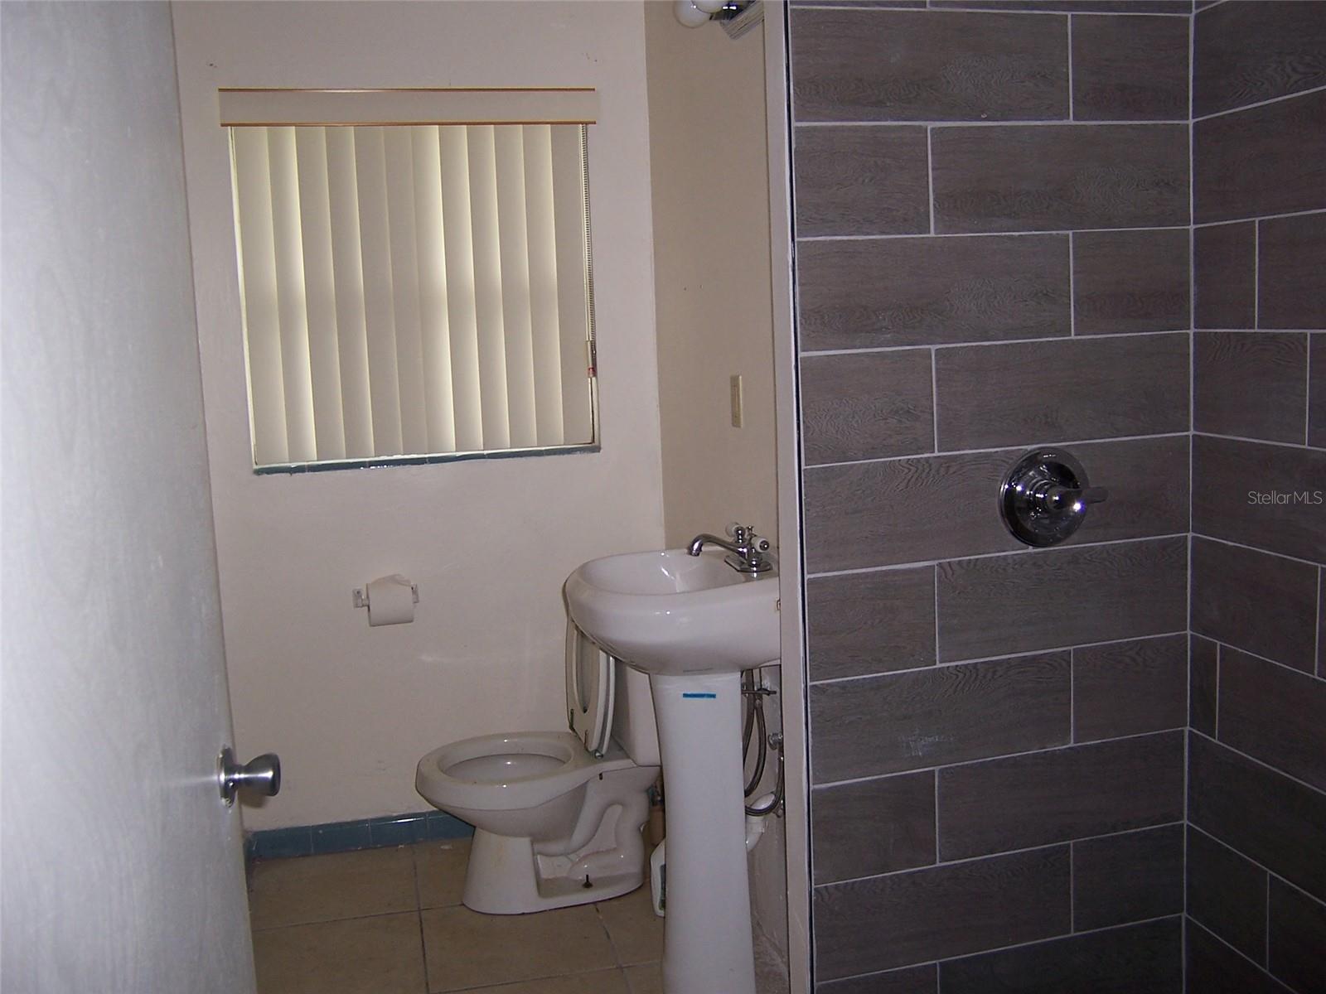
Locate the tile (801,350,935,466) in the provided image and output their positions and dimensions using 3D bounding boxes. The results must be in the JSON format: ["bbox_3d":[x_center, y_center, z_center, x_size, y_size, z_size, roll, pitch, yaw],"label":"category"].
[{"bbox_3d":[0.340,-0.153,2.095,0.230,0.178,0.010,-5,8,-14],"label":"tile"}]

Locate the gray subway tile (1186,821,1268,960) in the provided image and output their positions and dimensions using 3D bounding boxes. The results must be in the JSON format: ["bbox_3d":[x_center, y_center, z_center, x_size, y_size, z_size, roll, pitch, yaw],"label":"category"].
[{"bbox_3d":[1.008,0.710,2.258,0.010,0.178,0.224,-4,8,-14],"label":"gray subway tile"}]

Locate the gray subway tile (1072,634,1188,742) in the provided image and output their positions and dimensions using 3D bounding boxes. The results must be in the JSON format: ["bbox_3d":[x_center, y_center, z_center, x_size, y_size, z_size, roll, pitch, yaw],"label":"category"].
[{"bbox_3d":[0.862,0.353,2.335,0.244,0.179,0.010,-4,7,-16],"label":"gray subway tile"}]

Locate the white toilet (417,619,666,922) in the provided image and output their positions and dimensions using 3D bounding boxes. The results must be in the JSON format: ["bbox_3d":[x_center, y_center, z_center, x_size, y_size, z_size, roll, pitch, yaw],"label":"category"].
[{"bbox_3d":[-0.241,0.598,3.065,0.705,0.750,0.440,-4,7,-12],"label":"white toilet"}]

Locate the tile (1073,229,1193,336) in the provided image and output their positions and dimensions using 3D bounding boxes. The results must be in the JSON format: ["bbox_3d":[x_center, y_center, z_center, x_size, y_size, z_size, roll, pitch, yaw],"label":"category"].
[{"bbox_3d":[0.831,-0.381,2.244,0.244,0.179,0.010,-4,7,-16],"label":"tile"}]

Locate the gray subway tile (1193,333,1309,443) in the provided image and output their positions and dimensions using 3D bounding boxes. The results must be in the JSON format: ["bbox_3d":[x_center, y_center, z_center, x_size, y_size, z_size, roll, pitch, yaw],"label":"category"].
[{"bbox_3d":[0.976,-0.182,2.106,0.010,0.178,0.282,-4,8,-14],"label":"gray subway tile"}]

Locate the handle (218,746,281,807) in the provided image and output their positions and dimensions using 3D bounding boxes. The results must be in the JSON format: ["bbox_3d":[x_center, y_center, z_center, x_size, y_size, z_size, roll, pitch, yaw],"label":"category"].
[{"bbox_3d":[-0.457,0.310,1.400,0.064,0.065,0.065,-3,7,-4],"label":"handle"}]

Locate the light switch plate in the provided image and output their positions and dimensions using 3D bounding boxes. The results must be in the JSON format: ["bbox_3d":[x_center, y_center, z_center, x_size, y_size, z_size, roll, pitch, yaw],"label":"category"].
[{"bbox_3d":[0.155,-0.205,2.721,0.009,0.115,0.071,-4,7,-12],"label":"light switch plate"}]

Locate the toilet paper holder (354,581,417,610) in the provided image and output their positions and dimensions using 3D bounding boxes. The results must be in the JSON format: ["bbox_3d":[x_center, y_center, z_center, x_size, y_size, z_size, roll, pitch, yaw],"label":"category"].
[{"bbox_3d":[-0.722,0.263,3.304,0.167,0.052,0.075,-4,8,-13],"label":"toilet paper holder"}]

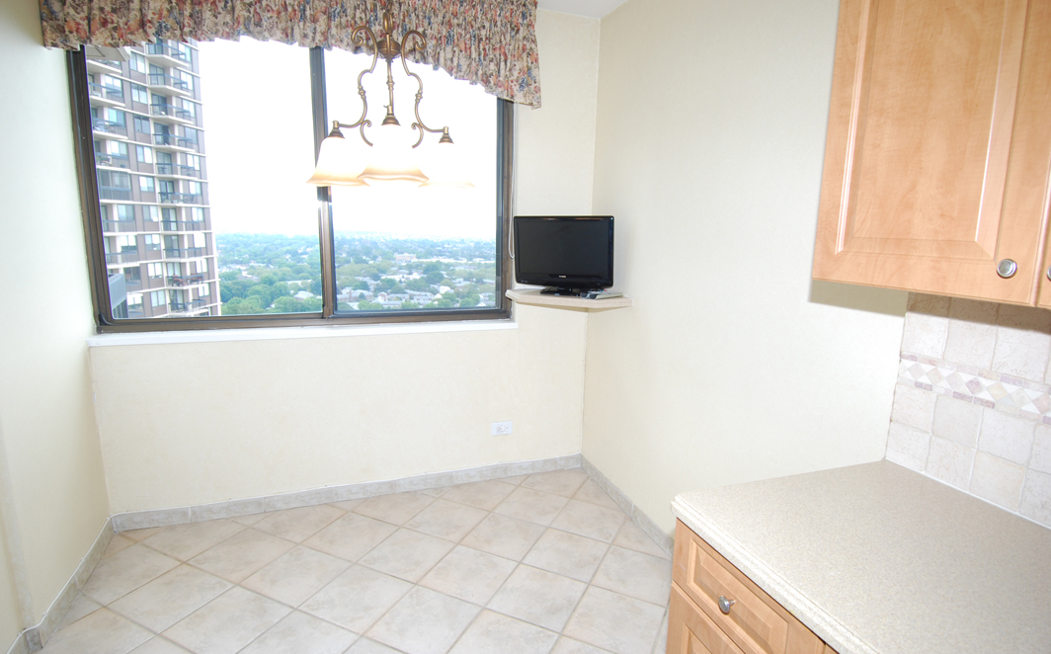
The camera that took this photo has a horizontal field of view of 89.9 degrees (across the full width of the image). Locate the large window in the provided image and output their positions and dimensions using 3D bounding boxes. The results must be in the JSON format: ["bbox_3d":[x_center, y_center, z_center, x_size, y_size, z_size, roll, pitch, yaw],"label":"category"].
[{"bbox_3d":[-0.951,-0.653,2.480,1.881,1.301,0.100,-2,10,-20],"label":"large window"}]

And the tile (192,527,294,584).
[{"bbox_3d":[-1.236,1.004,2.325,0.312,0.010,0.312,6,11,24],"label":"tile"}]

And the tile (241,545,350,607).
[{"bbox_3d":[-0.976,1.065,2.267,0.323,0.010,0.323,6,10,24],"label":"tile"}]

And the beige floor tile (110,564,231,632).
[{"bbox_3d":[-1.410,1.080,2.108,0.323,0.010,0.323,6,10,24],"label":"beige floor tile"}]

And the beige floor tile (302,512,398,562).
[{"bbox_3d":[-0.840,1.020,2.564,0.323,0.010,0.323,6,10,24],"label":"beige floor tile"}]

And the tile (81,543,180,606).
[{"bbox_3d":[-1.661,1.020,2.178,0.312,0.010,0.312,6,11,24],"label":"tile"}]

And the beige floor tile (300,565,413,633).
[{"bbox_3d":[-0.654,1.059,2.064,0.312,0.010,0.312,6,11,24],"label":"beige floor tile"}]

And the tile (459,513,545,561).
[{"bbox_3d":[-0.102,1.034,2.594,0.323,0.010,0.323,6,10,24],"label":"tile"}]

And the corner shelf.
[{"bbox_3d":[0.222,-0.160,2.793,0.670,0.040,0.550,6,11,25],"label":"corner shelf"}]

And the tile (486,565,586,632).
[{"bbox_3d":[0.052,1.057,2.055,0.308,0.015,0.308,6,11,24],"label":"tile"}]

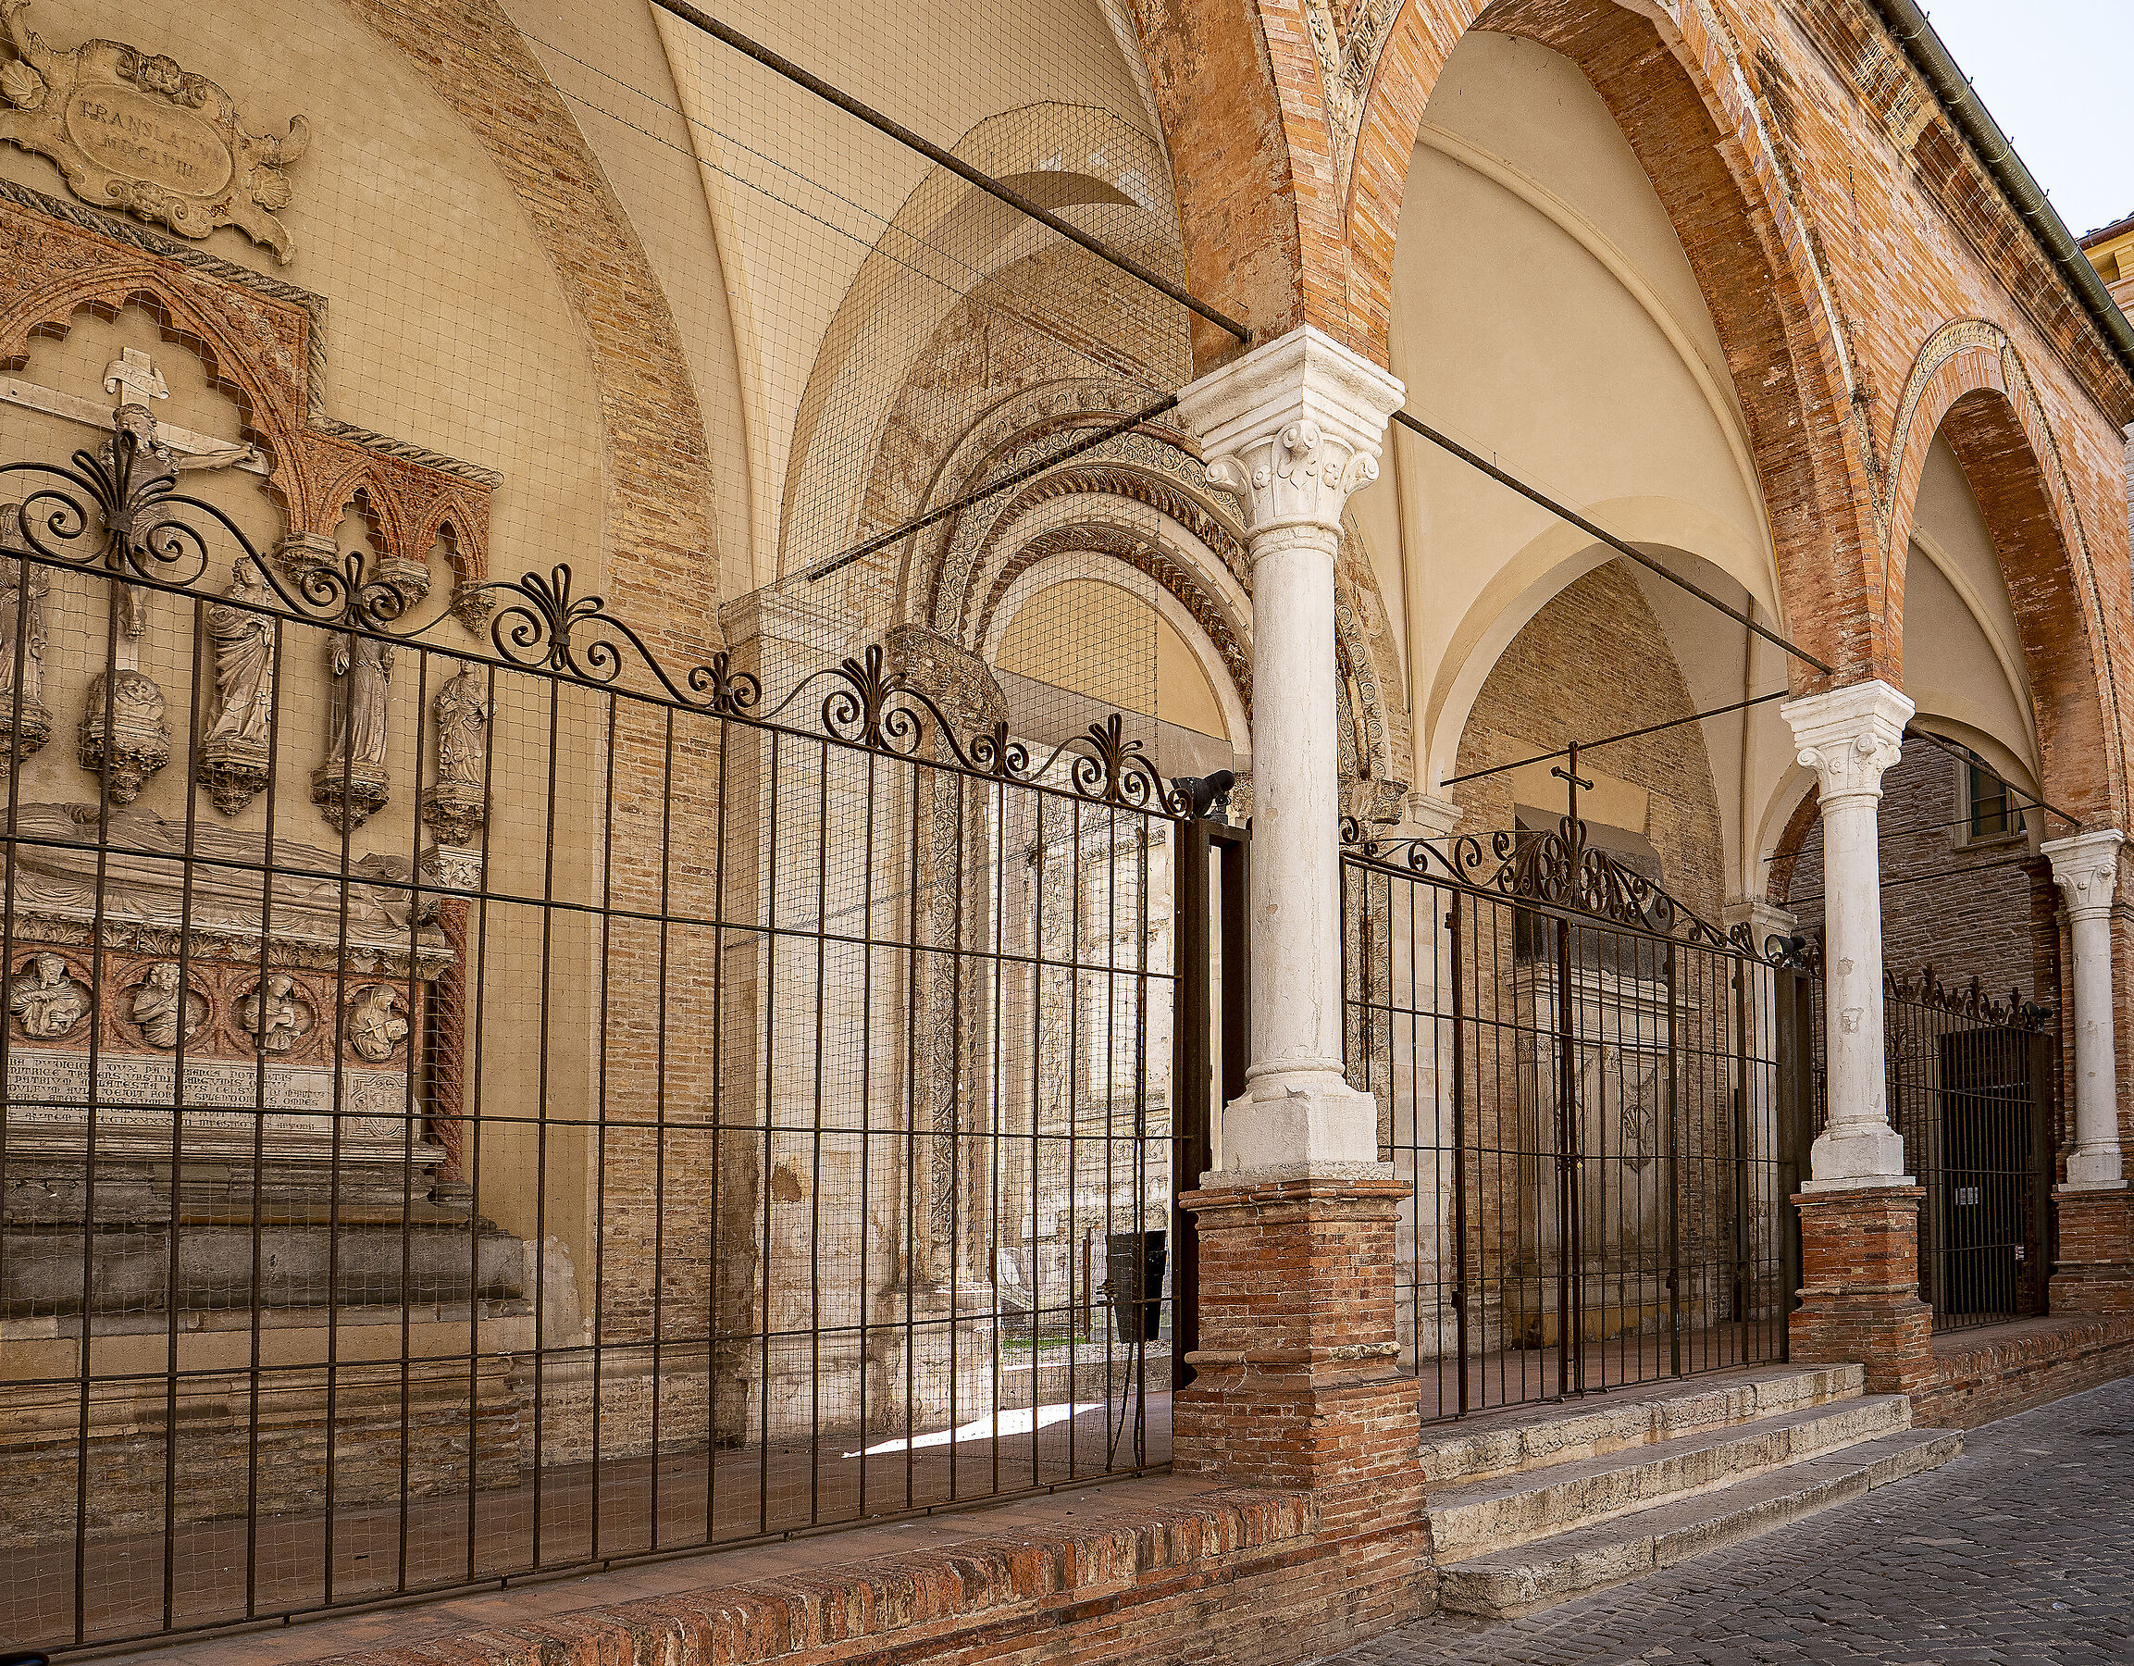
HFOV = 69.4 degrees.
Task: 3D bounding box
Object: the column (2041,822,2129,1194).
[{"bbox_3d":[8.818,1.547,13.264,0.560,2.960,0.560,-5,-7,44],"label":"column"}]

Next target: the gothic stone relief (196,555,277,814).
[{"bbox_3d":[-3.374,-0.596,6.264,0.210,1.040,0.250,-8,-11,43],"label":"gothic stone relief"}]

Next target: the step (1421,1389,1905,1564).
[{"bbox_3d":[3.057,3.025,7.515,5.062,0.170,0.340,13,-15,-43],"label":"step"}]

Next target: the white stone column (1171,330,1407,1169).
[{"bbox_3d":[0.841,-0.273,5.700,0.560,2.960,0.560,-5,-7,44],"label":"white stone column"}]

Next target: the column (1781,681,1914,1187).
[{"bbox_3d":[4.820,0.654,9.434,0.560,2.960,0.560,-5,-7,44],"label":"column"}]

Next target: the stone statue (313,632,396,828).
[{"bbox_3d":[-3.043,-0.500,6.572,0.210,1.000,0.250,-8,-11,43],"label":"stone statue"}]

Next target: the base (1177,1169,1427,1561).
[{"bbox_3d":[0.849,1.907,5.558,0.620,1.310,0.620,-8,-11,43],"label":"base"}]

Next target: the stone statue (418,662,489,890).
[{"bbox_3d":[-2.810,-0.279,7.085,0.260,1.080,0.210,7,-11,-42],"label":"stone statue"}]

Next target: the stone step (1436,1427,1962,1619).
[{"bbox_3d":[3.249,3.152,7.299,4.972,0.165,0.340,13,-15,-43],"label":"stone step"}]

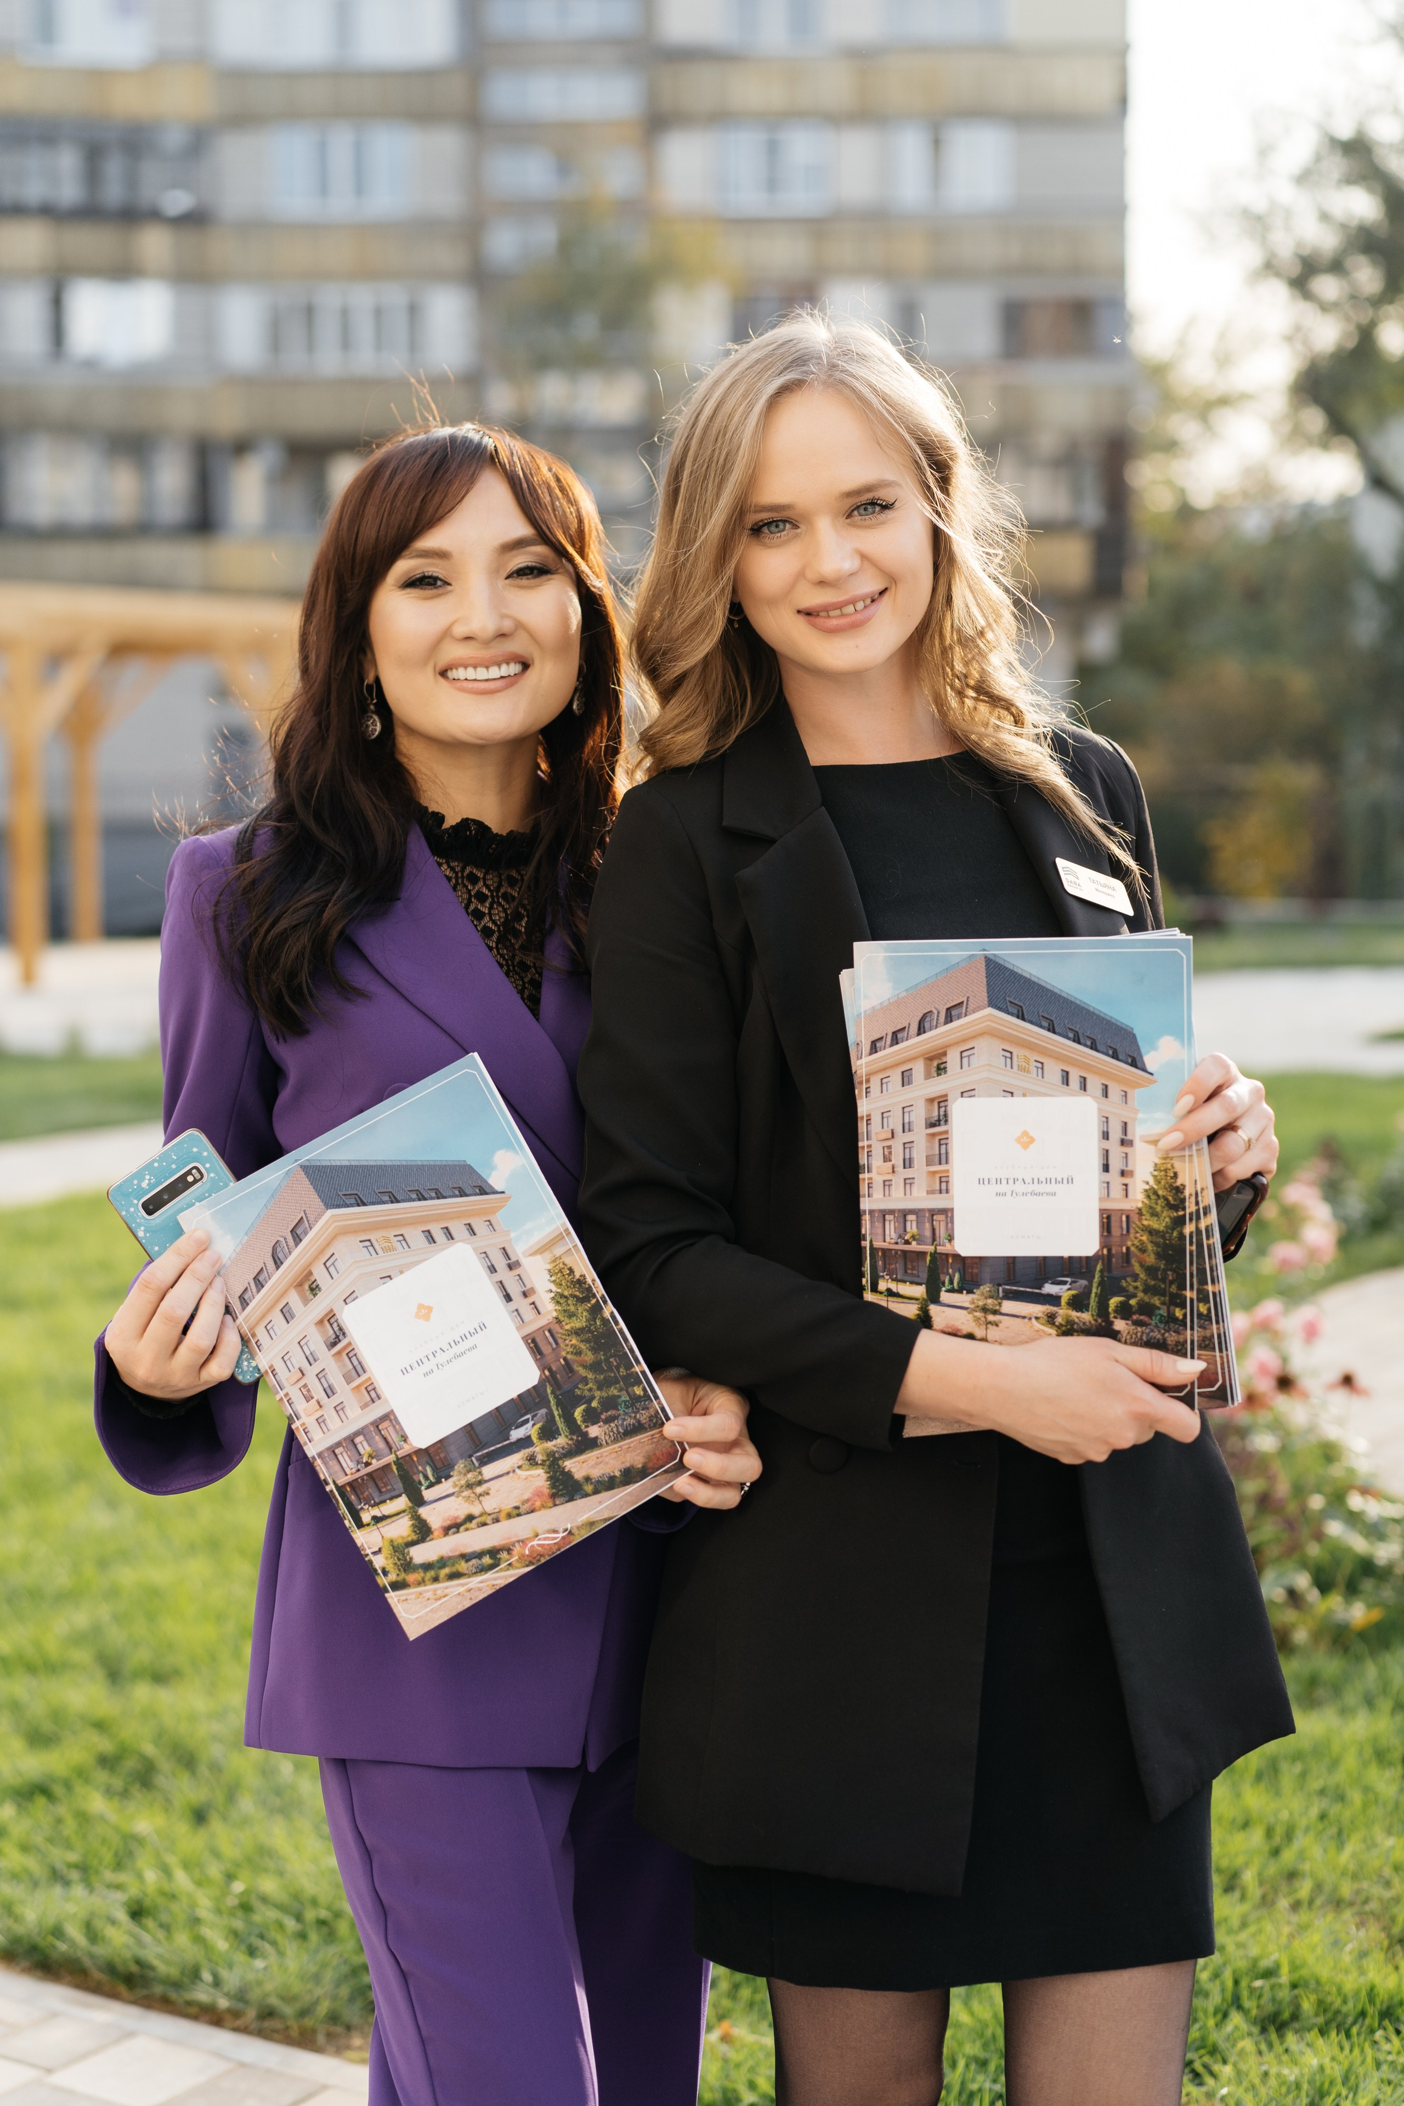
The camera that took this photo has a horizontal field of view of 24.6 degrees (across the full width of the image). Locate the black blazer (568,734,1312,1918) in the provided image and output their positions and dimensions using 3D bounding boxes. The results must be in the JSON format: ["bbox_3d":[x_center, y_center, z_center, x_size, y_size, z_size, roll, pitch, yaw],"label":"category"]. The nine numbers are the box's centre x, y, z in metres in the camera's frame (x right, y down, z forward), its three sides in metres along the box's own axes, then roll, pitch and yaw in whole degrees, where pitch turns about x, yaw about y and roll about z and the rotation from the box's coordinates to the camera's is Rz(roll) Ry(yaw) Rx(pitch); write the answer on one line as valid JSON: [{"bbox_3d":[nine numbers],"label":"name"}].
[{"bbox_3d":[0.155,0.155,2.150,0.450,0.780,0.330,-1,4,-13],"label":"black blazer"}]

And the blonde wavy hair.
[{"bbox_3d":[0.122,-0.308,2.170,0.310,0.380,0.260,-4,4,-5],"label":"blonde wavy hair"}]

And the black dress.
[{"bbox_3d":[0.168,0.195,2.165,0.350,0.810,0.250,-1,4,-12],"label":"black dress"}]

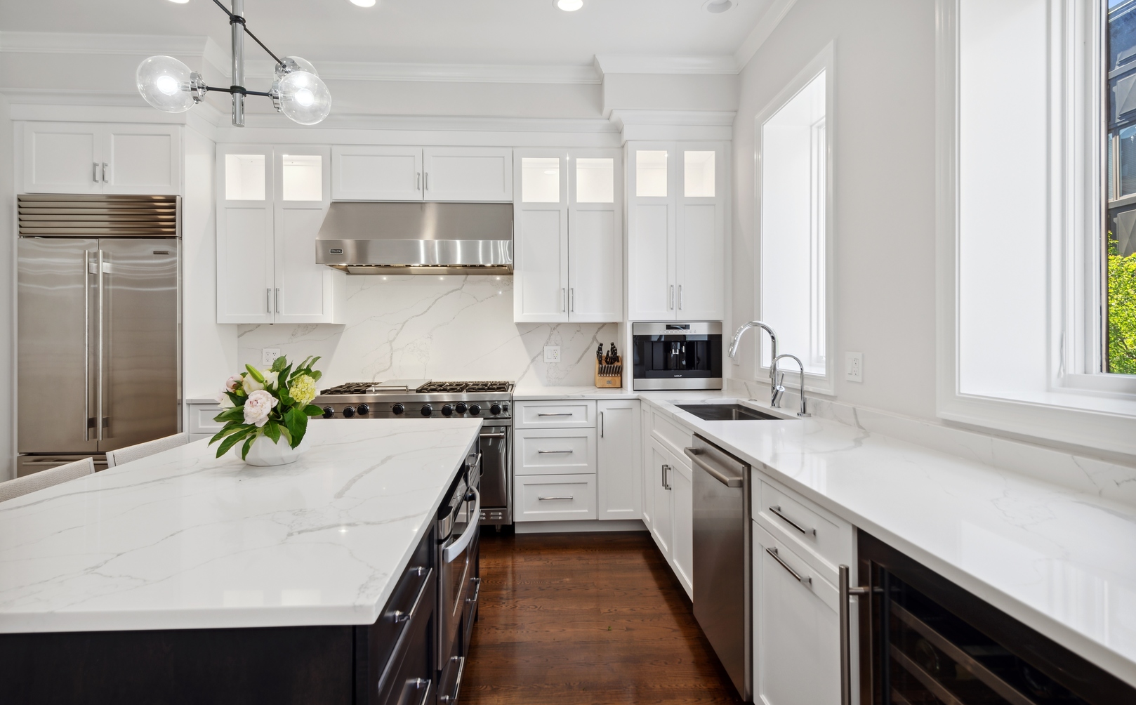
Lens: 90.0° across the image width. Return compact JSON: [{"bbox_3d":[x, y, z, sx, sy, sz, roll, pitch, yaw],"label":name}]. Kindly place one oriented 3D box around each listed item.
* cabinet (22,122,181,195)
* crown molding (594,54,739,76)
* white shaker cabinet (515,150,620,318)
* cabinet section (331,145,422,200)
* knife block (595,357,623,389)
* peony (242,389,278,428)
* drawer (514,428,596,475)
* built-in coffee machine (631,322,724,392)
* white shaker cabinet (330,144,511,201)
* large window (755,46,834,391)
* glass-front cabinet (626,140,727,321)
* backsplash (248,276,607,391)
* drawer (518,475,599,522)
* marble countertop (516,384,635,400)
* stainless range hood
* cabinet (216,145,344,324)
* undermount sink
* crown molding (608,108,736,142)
[{"bbox_3d":[-2.815,-1.171,3.714,0.911,0.426,0.610,0,1,-3],"label":"cabinet"},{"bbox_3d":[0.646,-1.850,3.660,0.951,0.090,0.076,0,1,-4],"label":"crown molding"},{"bbox_3d":[-0.004,-0.812,4.075,0.746,1.204,0.322,0,1,-4],"label":"white shaker cabinet"},{"bbox_3d":[-1.298,-1.216,4.010,0.599,0.368,0.340,0,1,-3],"label":"cabinet section"},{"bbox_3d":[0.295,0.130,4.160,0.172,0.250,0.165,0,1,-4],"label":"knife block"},{"bbox_3d":[-0.914,0.166,1.688,0.100,0.100,0.090,0,1,-4],"label":"peony"},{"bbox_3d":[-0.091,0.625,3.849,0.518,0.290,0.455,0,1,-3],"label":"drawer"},{"bbox_3d":[0.726,0.021,4.027,0.608,0.461,0.420,0,1,-4],"label":"built-in coffee machine"},{"bbox_3d":[-0.994,-1.214,3.993,1.214,0.374,0.310,0,1,-3],"label":"white shaker cabinet"},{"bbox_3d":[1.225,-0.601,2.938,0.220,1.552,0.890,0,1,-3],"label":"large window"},{"bbox_3d":[0.727,-0.830,4.065,0.683,1.220,0.437,0,1,-4],"label":"glass-front cabinet"},{"bbox_3d":[-0.999,-0.159,4.185,2.756,0.823,0.025,0,1,-4],"label":"backsplash"},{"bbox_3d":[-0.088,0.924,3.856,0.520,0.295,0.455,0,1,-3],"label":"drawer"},{"bbox_3d":[0.033,0.282,3.902,0.798,0.035,0.628,0,1,-3],"label":"marble countertop"},{"bbox_3d":[-0.971,-0.791,3.853,1.204,0.458,0.641,0,1,-4],"label":"stainless range hood"},{"bbox_3d":[-1.967,-0.796,3.948,0.741,1.198,0.322,0,1,-4],"label":"cabinet"},{"bbox_3d":[0.802,0.421,2.901,0.460,0.240,0.820,0,1,-3],"label":"undermount sink"},{"bbox_3d":[0.678,-1.472,3.731,0.800,0.162,0.165,0,1,-3],"label":"crown molding"}]

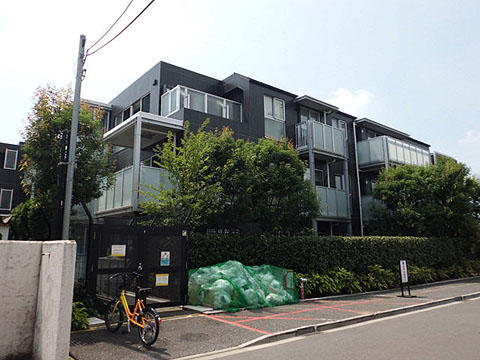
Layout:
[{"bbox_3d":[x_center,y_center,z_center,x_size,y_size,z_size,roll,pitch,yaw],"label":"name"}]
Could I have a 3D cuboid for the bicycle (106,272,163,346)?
[{"bbox_3d":[-1.754,2.047,5.823,0.560,0.990,1.630,10,-14,-44],"label":"bicycle"}]

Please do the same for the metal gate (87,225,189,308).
[{"bbox_3d":[-2.359,2.073,8.590,2.200,1.900,0.700,7,-12,-36],"label":"metal gate"}]

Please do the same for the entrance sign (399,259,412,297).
[{"bbox_3d":[4.820,2.847,10.462,0.420,1.030,0.220,6,-12,-31],"label":"entrance sign"}]

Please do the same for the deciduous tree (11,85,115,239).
[{"bbox_3d":[-5.327,0.201,10.626,3.100,6.290,3.100,8,-13,-37],"label":"deciduous tree"}]

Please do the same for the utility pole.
[{"bbox_3d":[-3.951,-0.365,8.492,0.220,6.670,0.220,8,-13,-37],"label":"utility pole"}]

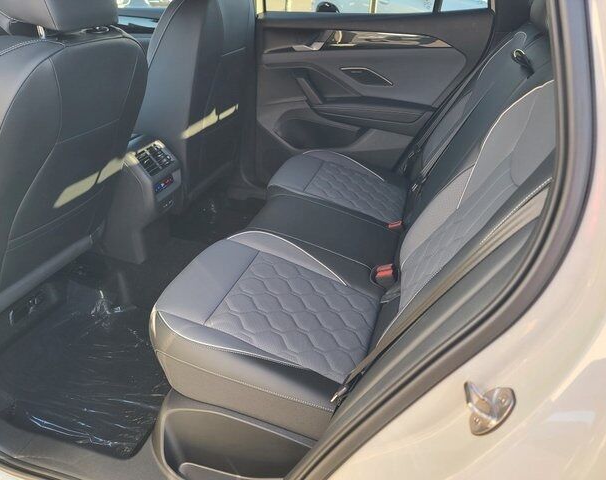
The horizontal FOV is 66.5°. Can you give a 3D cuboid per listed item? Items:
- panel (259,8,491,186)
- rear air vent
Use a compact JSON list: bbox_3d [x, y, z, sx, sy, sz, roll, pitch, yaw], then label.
[{"bbox_3d":[0.222,-0.499,1.756,0.803,0.660,0.118,8,28,13],"label":"panel"},{"bbox_3d":[-0.409,-0.222,1.274,0.035,0.072,0.110,-21,19,25],"label":"rear air vent"}]

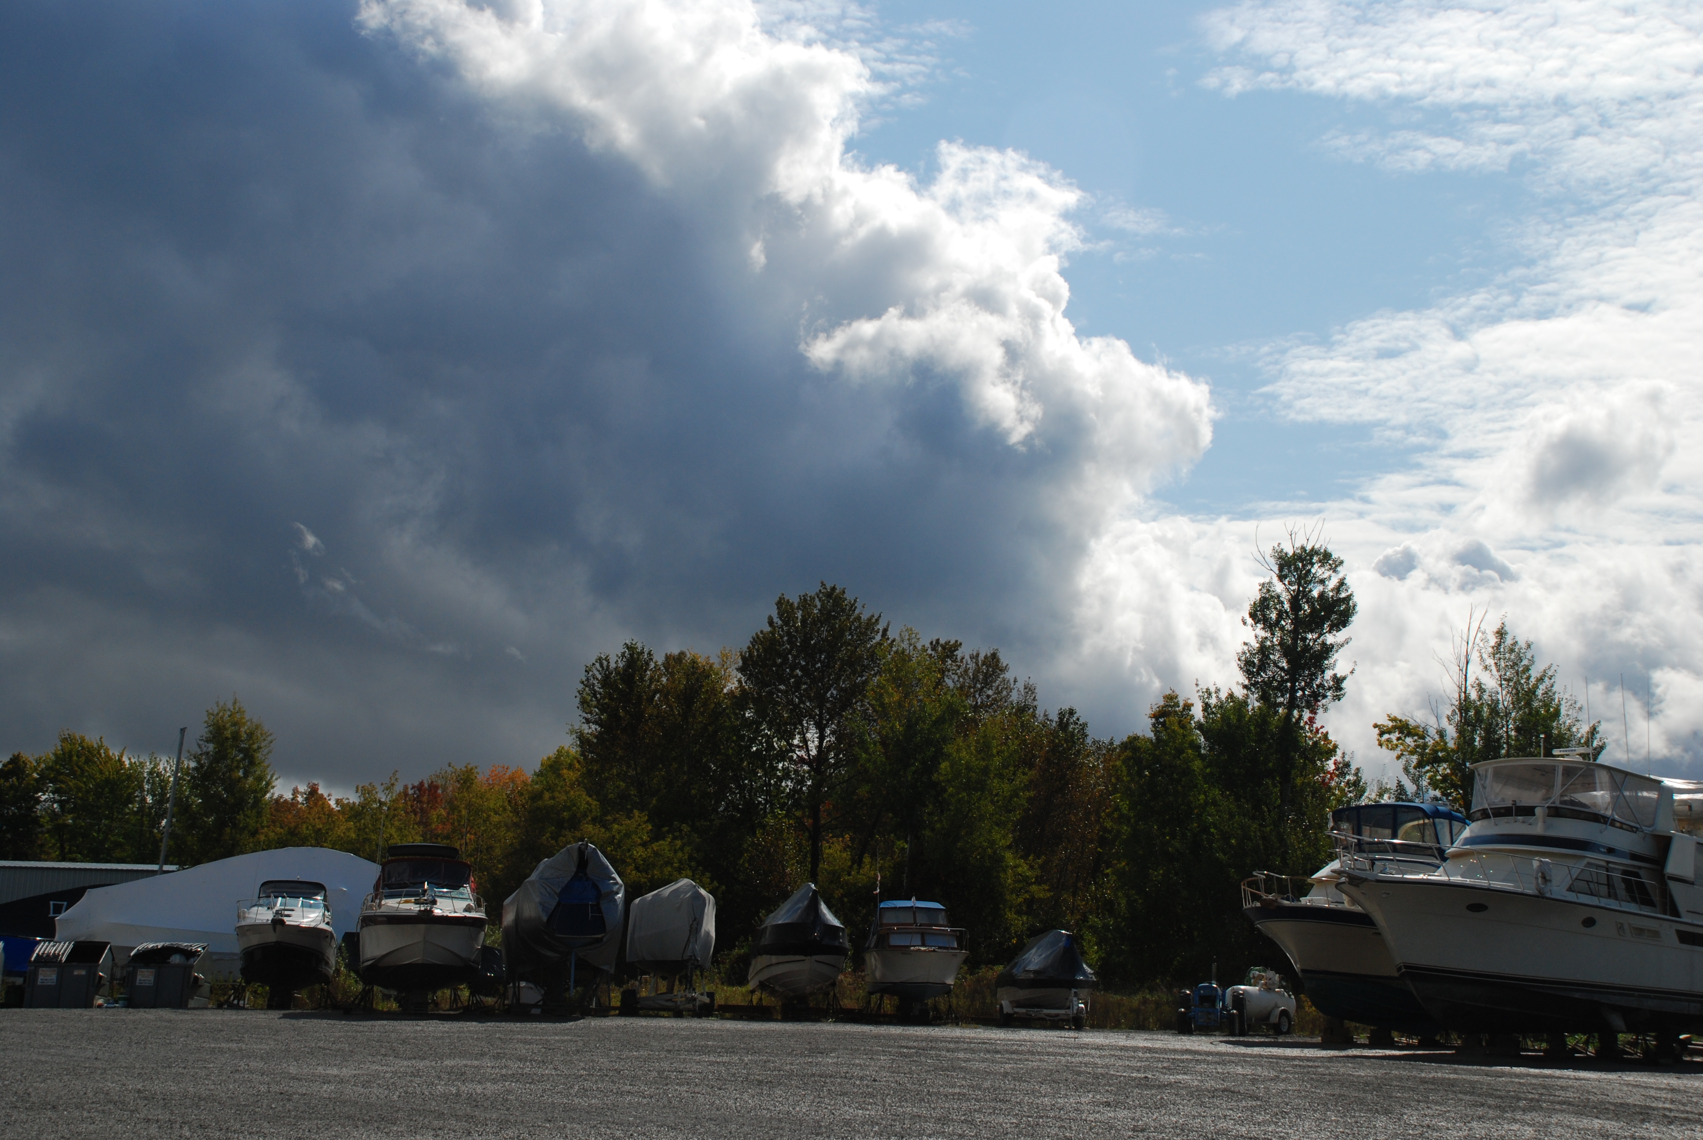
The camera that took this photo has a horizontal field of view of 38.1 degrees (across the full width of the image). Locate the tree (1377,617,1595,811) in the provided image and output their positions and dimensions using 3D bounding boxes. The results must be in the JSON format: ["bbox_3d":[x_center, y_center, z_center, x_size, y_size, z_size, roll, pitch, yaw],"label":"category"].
[{"bbox_3d":[20.380,7.832,79.000,7.000,12.490,6.000,1,-9,0],"label":"tree"}]

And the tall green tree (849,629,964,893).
[{"bbox_3d":[1.838,8.196,82.000,4.000,12.310,4.000,1,-9,0],"label":"tall green tree"}]

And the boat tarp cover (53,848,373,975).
[{"bbox_3d":[-19.307,10.271,75.000,10.200,3.630,3.600,1,-9,0],"label":"boat tarp cover"}]

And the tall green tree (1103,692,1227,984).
[{"bbox_3d":[10.051,8.984,79.000,4.000,9.960,4.000,1,-9,0],"label":"tall green tree"}]

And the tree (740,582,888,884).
[{"bbox_3d":[-1.309,7.646,85.000,5.200,14.250,5.000,1,-9,0],"label":"tree"}]

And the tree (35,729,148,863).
[{"bbox_3d":[-31.493,11.958,102.000,4.700,10.310,4.700,1,-9,0],"label":"tree"}]

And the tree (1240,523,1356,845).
[{"bbox_3d":[15.448,6.900,86.000,4.300,16.340,4.200,1,-9,0],"label":"tree"}]

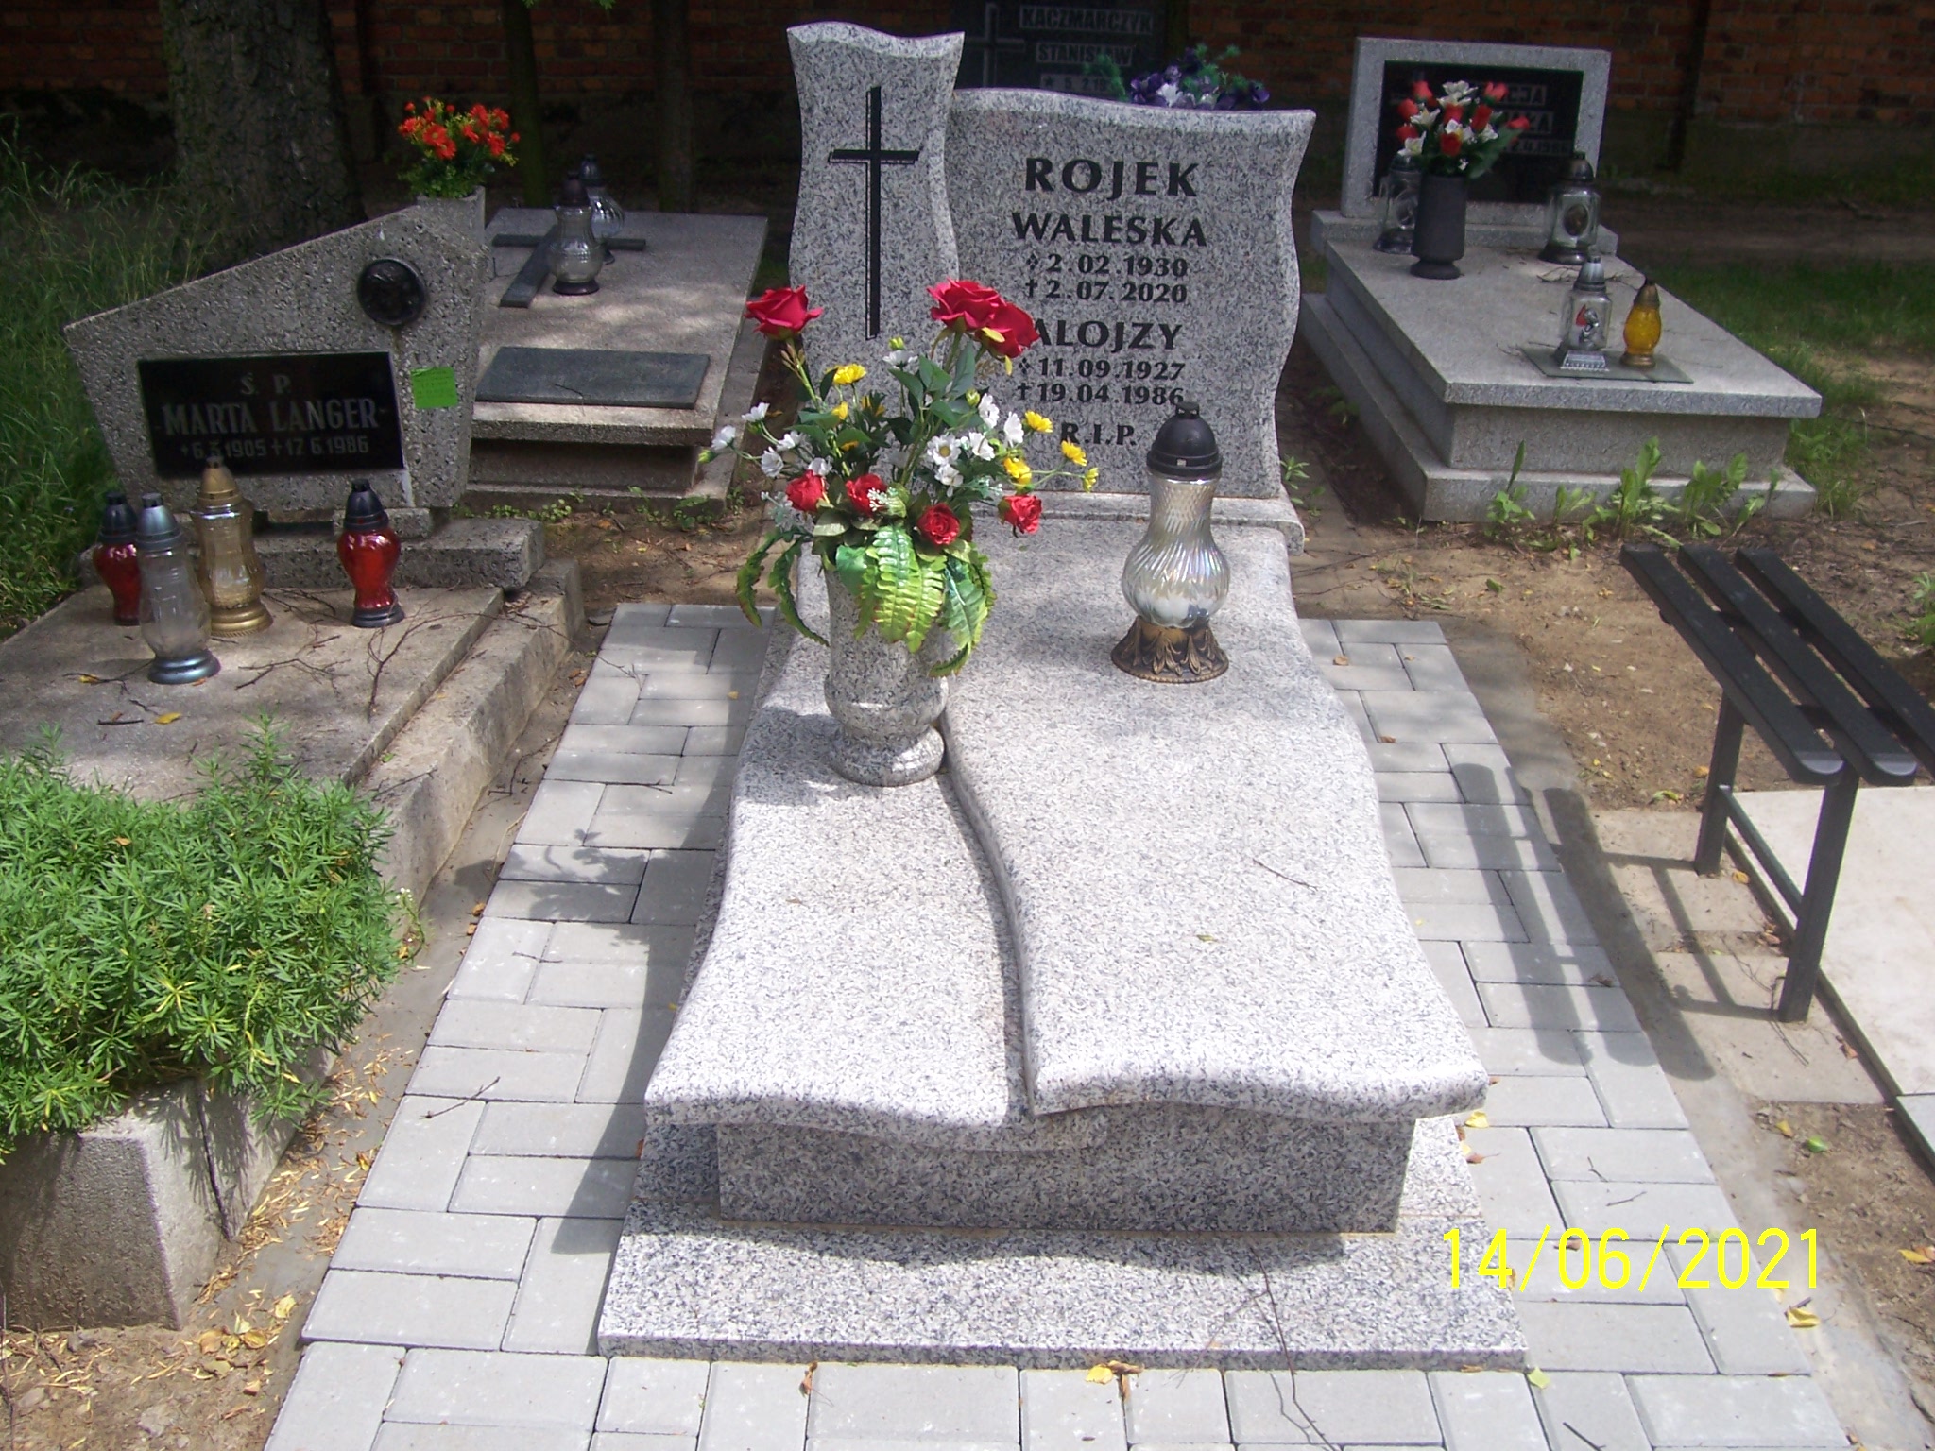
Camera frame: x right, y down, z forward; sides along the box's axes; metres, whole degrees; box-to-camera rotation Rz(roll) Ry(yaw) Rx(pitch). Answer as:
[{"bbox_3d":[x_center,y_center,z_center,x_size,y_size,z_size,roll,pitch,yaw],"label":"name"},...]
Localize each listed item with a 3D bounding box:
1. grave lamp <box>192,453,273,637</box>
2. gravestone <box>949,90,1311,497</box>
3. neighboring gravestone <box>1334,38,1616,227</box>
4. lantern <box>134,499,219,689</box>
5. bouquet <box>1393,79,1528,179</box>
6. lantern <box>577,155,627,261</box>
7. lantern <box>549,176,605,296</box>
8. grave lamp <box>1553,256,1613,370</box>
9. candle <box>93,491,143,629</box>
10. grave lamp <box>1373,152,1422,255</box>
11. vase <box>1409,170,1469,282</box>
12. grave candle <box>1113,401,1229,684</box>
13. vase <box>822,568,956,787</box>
[{"bbox_3d":[-1.160,-0.289,3.004,0.113,0.292,0.113,1,26,-1],"label":"grave lamp"},{"bbox_3d":[0.261,-0.723,3.247,0.605,0.667,0.085,2,27,0],"label":"gravestone"},{"bbox_3d":[1.377,-1.603,5.133,0.675,0.455,0.075,3,24,2],"label":"neighboring gravestone"},{"bbox_3d":[-1.219,-0.218,2.912,0.112,0.290,0.112,2,27,0],"label":"lantern"},{"bbox_3d":[1.232,-1.500,4.783,0.345,0.250,0.280,1,26,-1],"label":"bouquet"},{"bbox_3d":[-1.030,-1.443,5.284,0.155,0.285,0.155,1,26,-1],"label":"lantern"},{"bbox_3d":[-1.006,-1.267,4.901,0.145,0.295,0.145,1,26,-1],"label":"lantern"},{"bbox_3d":[1.338,-0.894,4.099,0.100,0.235,0.105,3,28,3],"label":"grave lamp"},{"bbox_3d":[-1.352,-0.275,3.042,0.102,0.232,0.102,1,26,-1],"label":"candle"},{"bbox_3d":[1.171,-1.386,5.009,0.160,0.265,0.150,5,28,6],"label":"grave lamp"},{"bbox_3d":[1.204,-1.267,4.805,0.137,0.245,0.137,2,27,0],"label":"vase"},{"bbox_3d":[0.306,-0.281,2.760,0.177,0.405,0.177,2,27,0],"label":"grave candle"},{"bbox_3d":[-0.105,-0.085,2.541,0.172,0.290,0.172,2,27,0],"label":"vase"}]

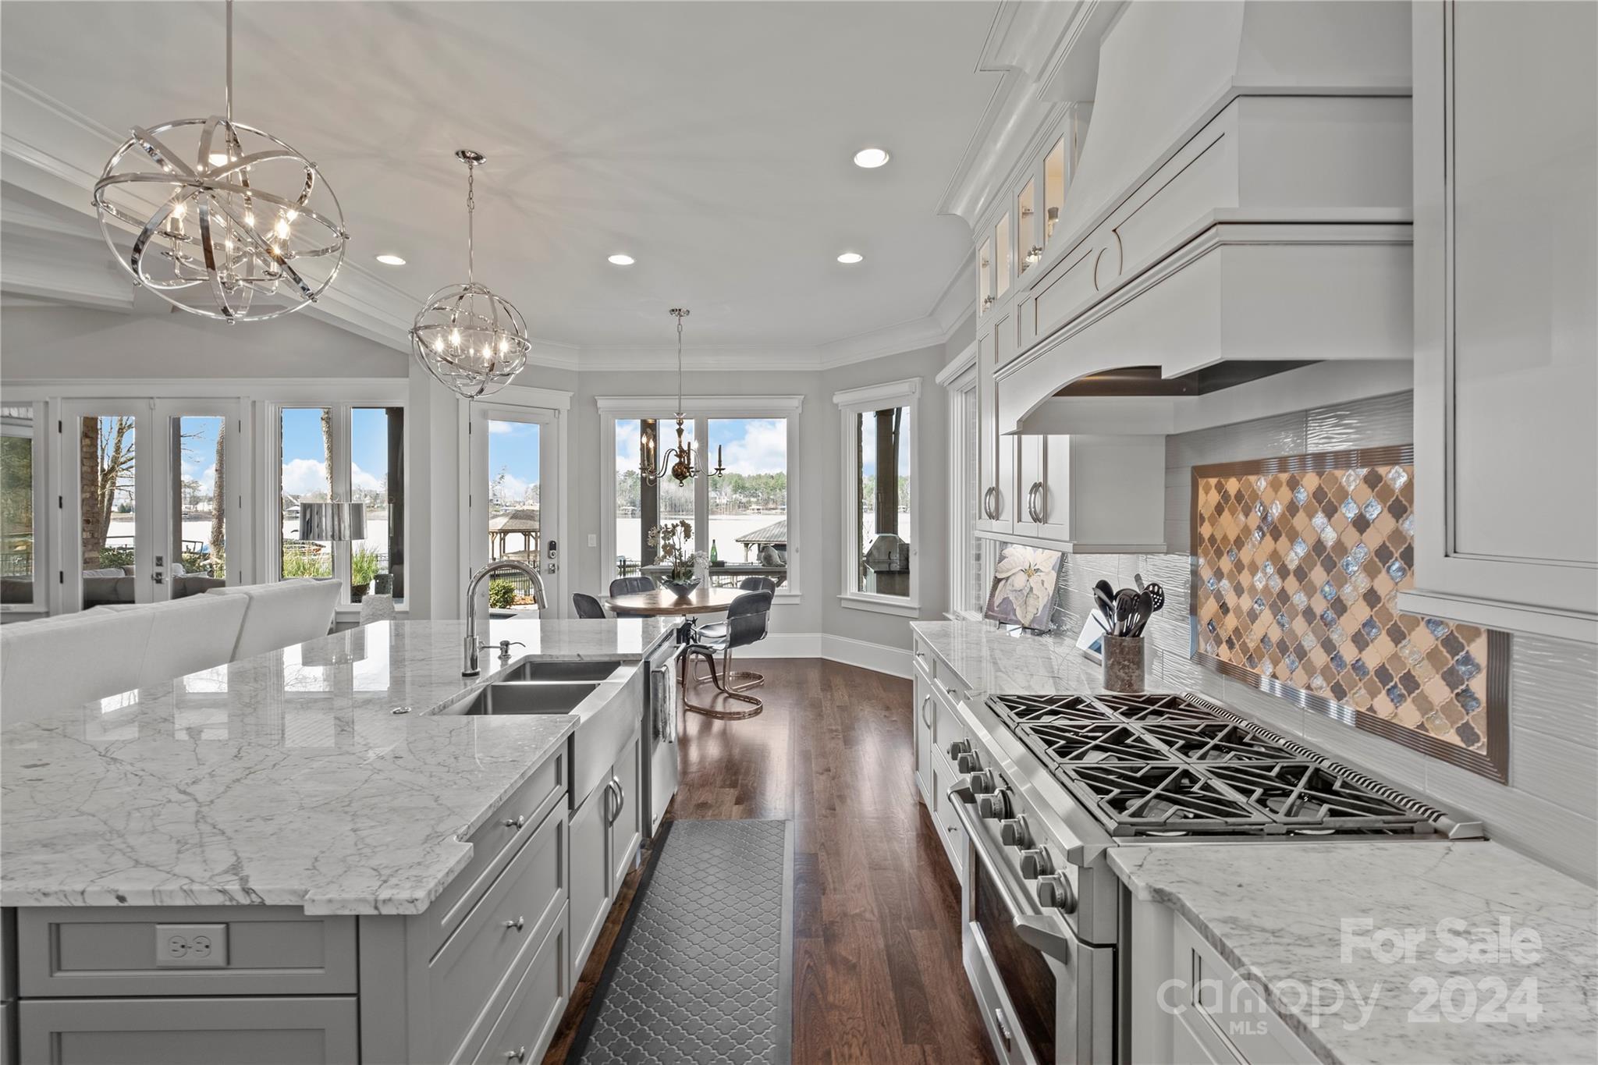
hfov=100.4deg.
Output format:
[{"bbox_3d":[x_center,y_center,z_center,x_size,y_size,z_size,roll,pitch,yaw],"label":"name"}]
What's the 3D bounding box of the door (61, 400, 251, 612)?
[{"bbox_3d":[-5.676,0.051,5.850,1.640,2.460,0.100,0,1,0],"label":"door"}]

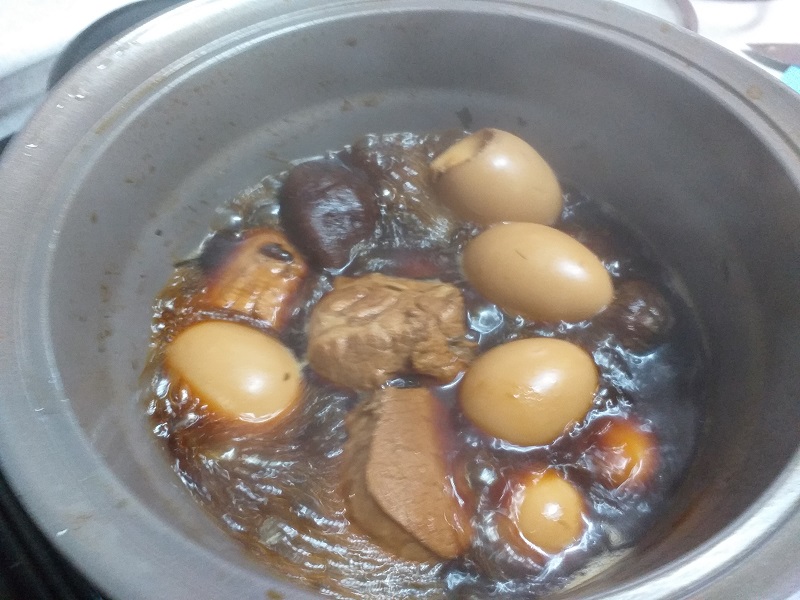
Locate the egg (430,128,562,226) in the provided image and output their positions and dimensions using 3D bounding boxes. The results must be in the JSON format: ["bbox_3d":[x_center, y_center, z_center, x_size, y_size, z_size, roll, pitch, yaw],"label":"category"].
[{"bbox_3d":[0.038,-0.044,0.239,0.056,0.043,0.043,36,65,23],"label":"egg"}]

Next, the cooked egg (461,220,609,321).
[{"bbox_3d":[0.050,-0.008,0.221,0.057,0.042,0.042,24,62,17],"label":"cooked egg"}]

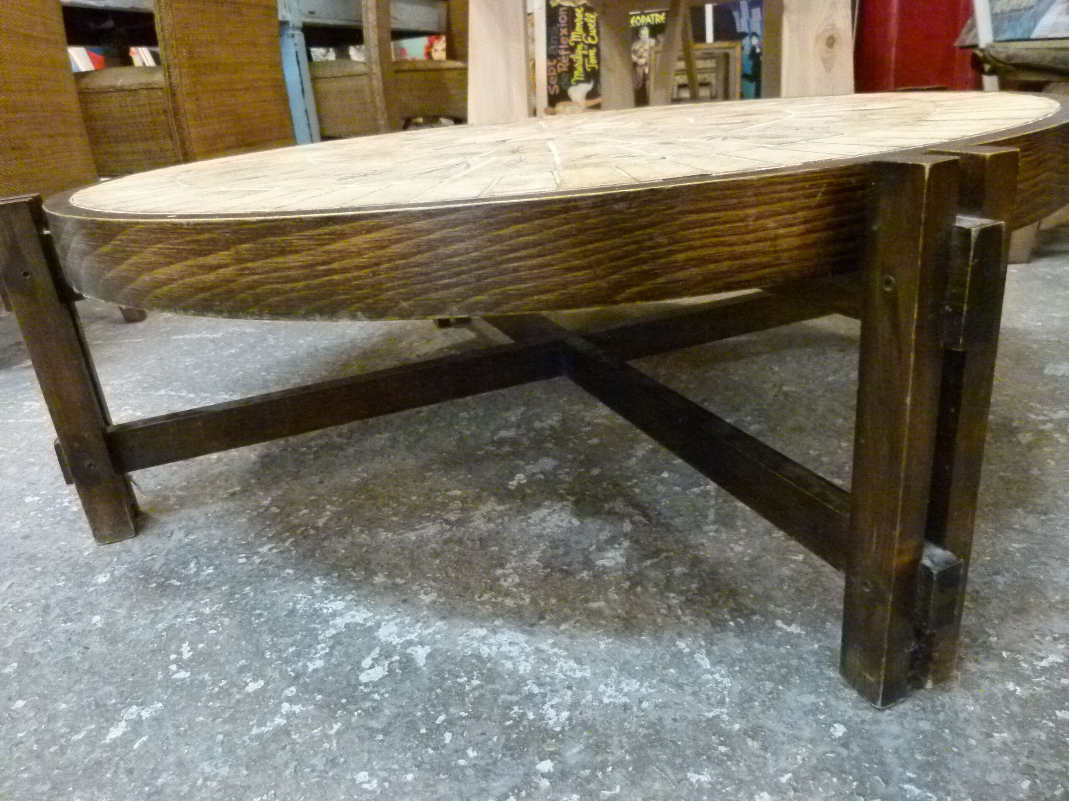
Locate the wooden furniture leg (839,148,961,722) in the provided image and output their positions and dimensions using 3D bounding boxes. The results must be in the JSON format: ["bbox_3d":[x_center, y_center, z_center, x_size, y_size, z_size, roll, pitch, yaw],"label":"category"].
[{"bbox_3d":[0.229,0.037,0.497,0.022,0.370,0.041,-13,22,-18],"label":"wooden furniture leg"}]

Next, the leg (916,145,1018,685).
[{"bbox_3d":[0.269,0.028,0.510,0.022,0.370,0.041,-13,22,-18],"label":"leg"}]

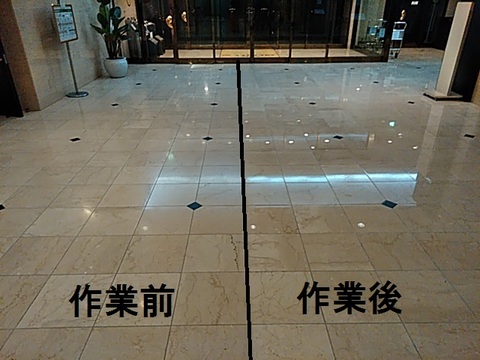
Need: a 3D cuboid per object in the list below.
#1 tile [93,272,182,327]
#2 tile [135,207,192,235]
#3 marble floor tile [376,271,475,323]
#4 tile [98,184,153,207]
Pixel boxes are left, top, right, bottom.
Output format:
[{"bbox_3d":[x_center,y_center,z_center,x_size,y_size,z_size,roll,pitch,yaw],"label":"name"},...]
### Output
[{"bbox_3d":[-0.550,0.669,2.111,0.397,0.016,0.413,-1,26,-1],"label":"tile"},{"bbox_3d":[-0.569,0.314,2.879,0.398,0.020,0.412,-1,26,-1],"label":"tile"},{"bbox_3d":[1.037,0.653,2.127,0.397,0.016,0.413,-1,26,-1],"label":"marble floor tile"},{"bbox_3d":[-0.974,0.137,3.253,0.398,0.020,0.412,-1,26,-1],"label":"tile"}]

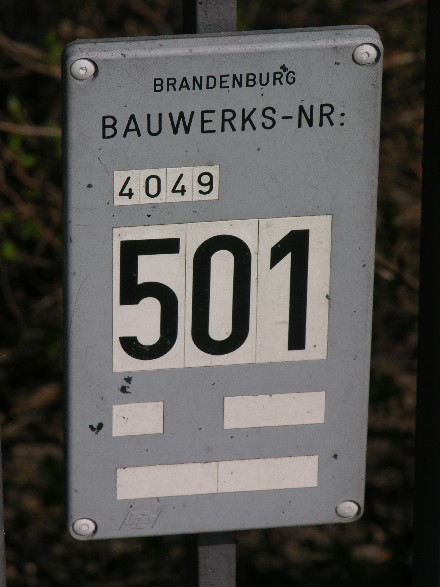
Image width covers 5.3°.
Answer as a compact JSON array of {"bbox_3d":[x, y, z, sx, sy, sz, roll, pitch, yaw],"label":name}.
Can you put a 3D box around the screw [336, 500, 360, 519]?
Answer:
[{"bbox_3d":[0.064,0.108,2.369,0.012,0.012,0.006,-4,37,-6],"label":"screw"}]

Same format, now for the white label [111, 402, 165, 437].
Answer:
[{"bbox_3d":[-0.040,0.061,2.319,0.025,0.019,0.002,-4,37,-6],"label":"white label"}]

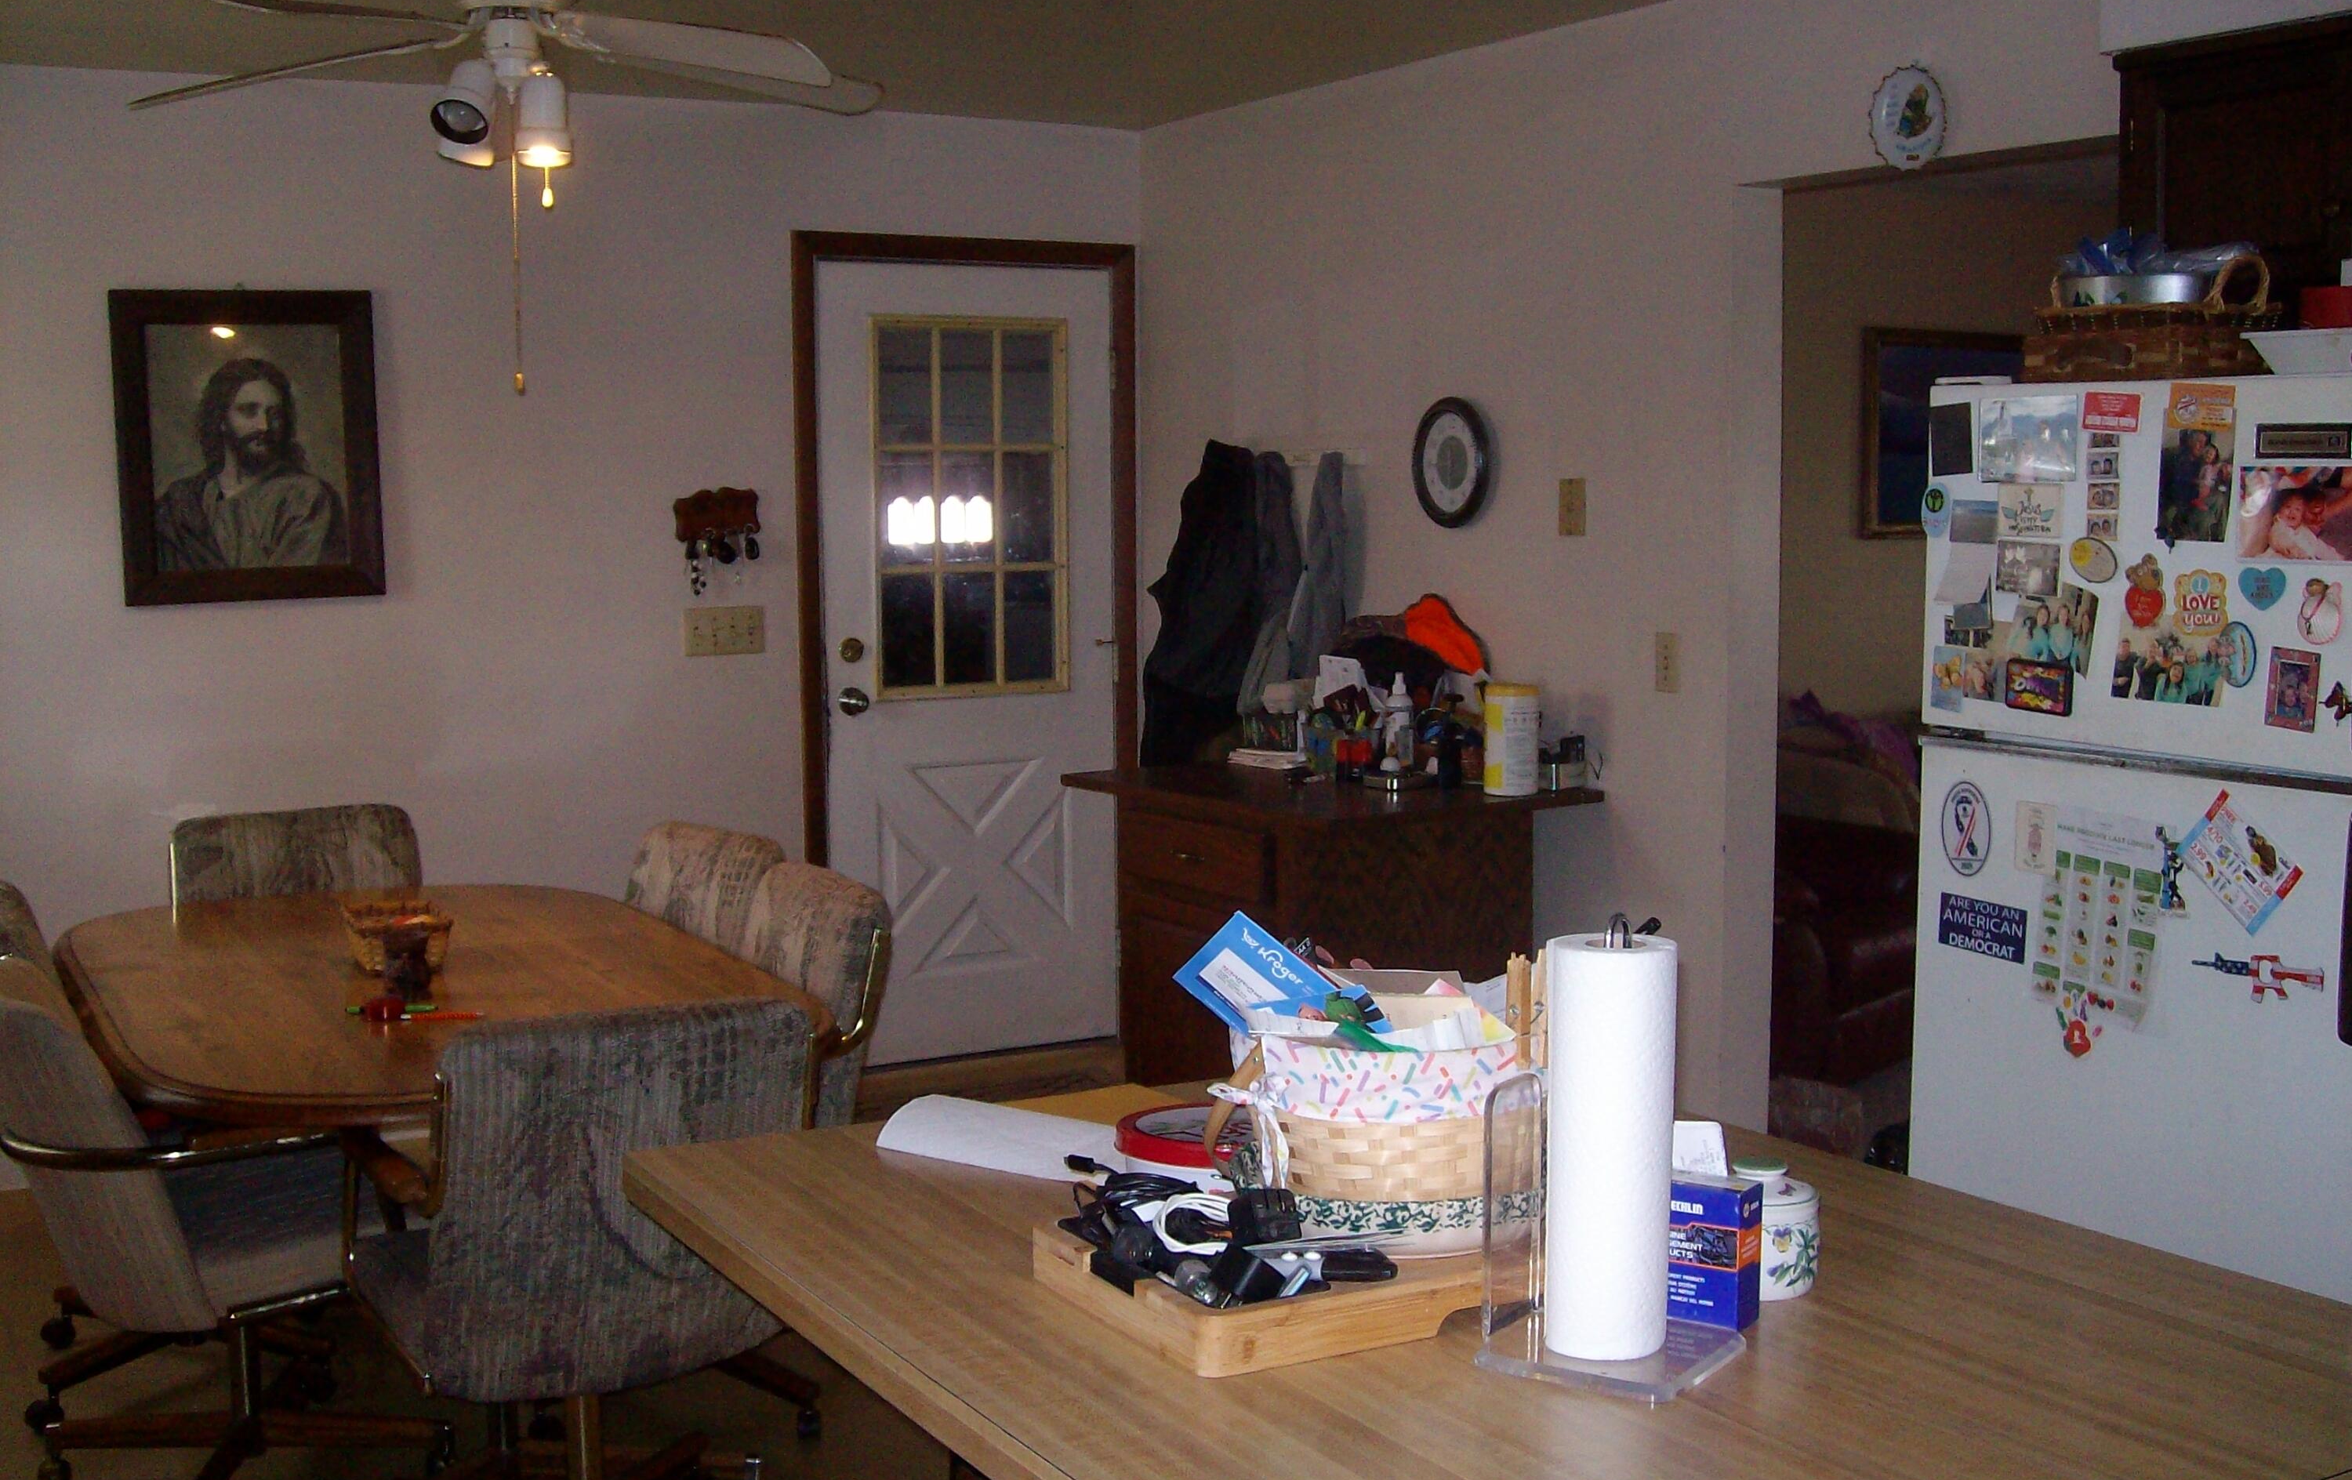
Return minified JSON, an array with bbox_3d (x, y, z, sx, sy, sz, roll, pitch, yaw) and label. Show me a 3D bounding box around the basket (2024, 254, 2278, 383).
[{"bbox_3d":[1.246,-0.528,3.022,0.190,0.152,0.245,-4,7,-31],"label":"basket"}]

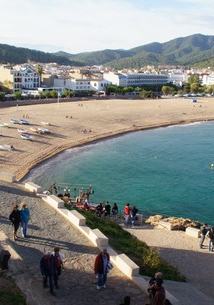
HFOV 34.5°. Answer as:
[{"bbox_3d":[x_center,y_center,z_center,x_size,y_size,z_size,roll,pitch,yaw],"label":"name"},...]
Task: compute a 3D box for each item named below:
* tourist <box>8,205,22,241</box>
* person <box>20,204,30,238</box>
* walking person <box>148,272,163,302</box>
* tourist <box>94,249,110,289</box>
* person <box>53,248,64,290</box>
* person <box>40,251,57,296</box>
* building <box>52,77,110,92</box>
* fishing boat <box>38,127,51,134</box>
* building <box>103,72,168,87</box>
[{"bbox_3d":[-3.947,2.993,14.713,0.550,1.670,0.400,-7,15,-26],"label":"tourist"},{"bbox_3d":[-3.643,3.015,15.358,0.550,1.680,0.400,-6,14,-24],"label":"person"},{"bbox_3d":[1.827,5.074,12.896,0.550,1.280,0.550,10,17,36],"label":"walking person"},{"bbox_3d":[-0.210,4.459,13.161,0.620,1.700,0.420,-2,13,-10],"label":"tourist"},{"bbox_3d":[-1.810,4.254,12.669,0.550,1.680,0.420,-2,13,-8],"label":"person"},{"bbox_3d":[-2.125,4.357,12.508,0.600,1.720,0.500,-2,13,-8],"label":"person"},{"bbox_3d":[-20.085,-50.835,268.600,42.000,12.000,15.000,-10,16,-39],"label":"building"},{"bbox_3d":[-21.691,-7.407,119.400,5.300,1.100,1.900,10,17,37],"label":"fishing boat"},{"bbox_3d":[24.009,-53.189,271.316,46.000,15.800,26.000,-6,15,-24],"label":"building"}]

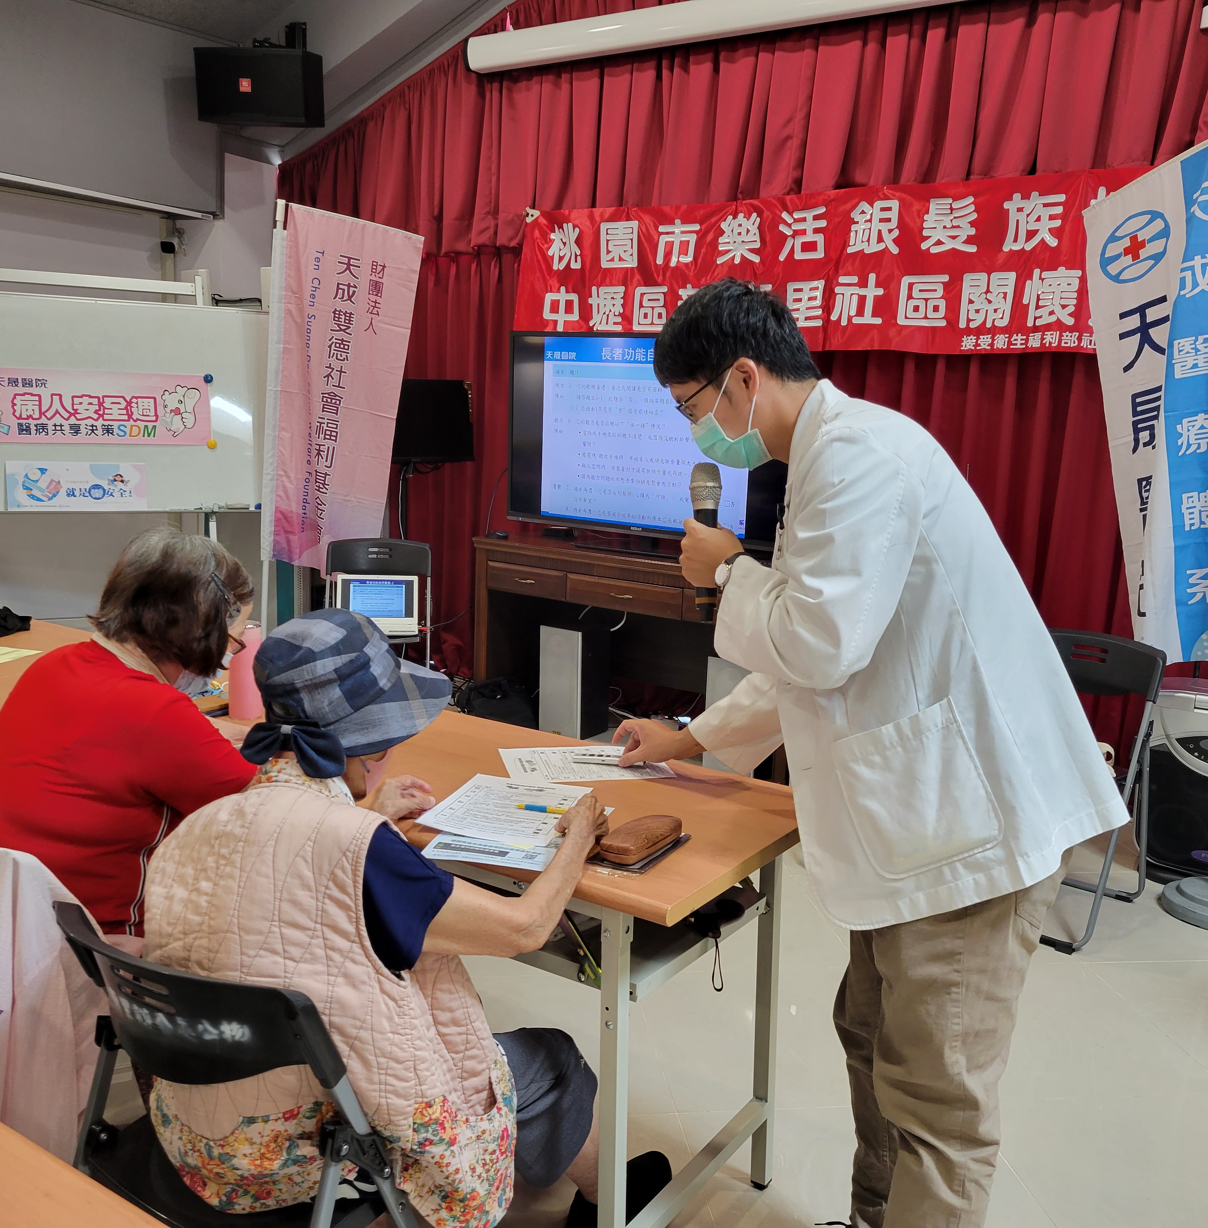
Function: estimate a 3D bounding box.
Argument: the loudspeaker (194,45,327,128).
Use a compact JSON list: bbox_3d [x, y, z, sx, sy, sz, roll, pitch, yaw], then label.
[{"bbox_3d":[-1.623,-2.465,5.769,0.500,0.305,0.360,1,20,-3],"label":"loudspeaker"}]

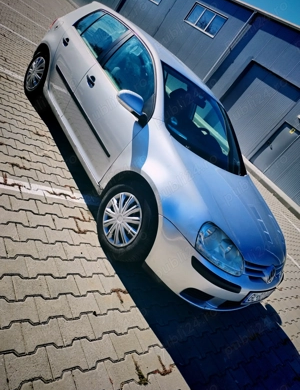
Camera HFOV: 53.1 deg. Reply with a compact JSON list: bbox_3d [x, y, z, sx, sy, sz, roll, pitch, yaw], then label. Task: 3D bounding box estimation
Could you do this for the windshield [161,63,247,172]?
[{"bbox_3d":[0.513,-0.732,3.004,1.360,0.150,0.930,14,59,-48],"label":"windshield"}]

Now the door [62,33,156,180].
[{"bbox_3d":[-0.317,-0.841,2.708,0.230,1.110,1.130,14,32,-47],"label":"door"}]

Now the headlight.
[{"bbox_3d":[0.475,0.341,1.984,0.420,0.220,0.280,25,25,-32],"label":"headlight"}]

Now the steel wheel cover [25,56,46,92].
[{"bbox_3d":[-1.435,-1.532,3.761,0.080,0.420,0.420,14,32,-47],"label":"steel wheel cover"}]

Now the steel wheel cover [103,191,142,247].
[{"bbox_3d":[-0.210,0.183,2.276,0.080,0.415,0.415,14,32,-47],"label":"steel wheel cover"}]

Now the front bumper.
[{"bbox_3d":[0.687,0.603,2.551,1.740,0.470,0.660,14,32,-48],"label":"front bumper"}]

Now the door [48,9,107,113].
[{"bbox_3d":[-0.790,-1.513,3.278,0.230,1.110,1.020,14,32,-47],"label":"door"}]

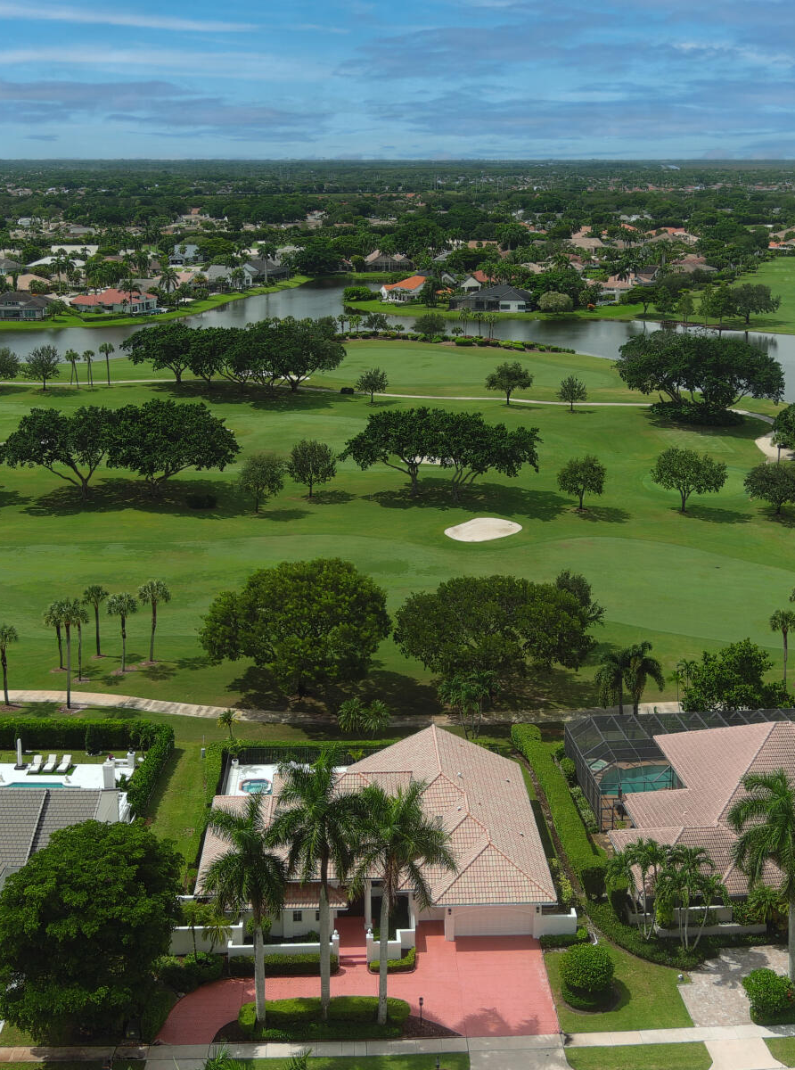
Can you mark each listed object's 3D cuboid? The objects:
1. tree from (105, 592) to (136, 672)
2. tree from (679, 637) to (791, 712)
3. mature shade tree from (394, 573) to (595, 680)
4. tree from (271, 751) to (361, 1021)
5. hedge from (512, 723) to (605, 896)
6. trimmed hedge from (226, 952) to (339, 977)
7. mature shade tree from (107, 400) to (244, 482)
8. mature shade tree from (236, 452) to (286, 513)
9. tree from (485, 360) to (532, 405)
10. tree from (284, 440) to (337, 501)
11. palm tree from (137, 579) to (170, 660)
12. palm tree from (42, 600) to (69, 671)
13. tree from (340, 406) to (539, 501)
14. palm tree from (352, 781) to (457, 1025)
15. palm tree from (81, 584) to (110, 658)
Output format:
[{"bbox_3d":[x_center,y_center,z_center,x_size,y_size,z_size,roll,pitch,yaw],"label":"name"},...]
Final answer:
[{"bbox_3d":[-27.219,9.659,127.972,2.960,8.340,2.960,0,16,0],"label":"tree"},{"bbox_3d":[30.303,13.316,115.500,10.020,8.350,9.020,0,16,0],"label":"tree"},{"bbox_3d":[9.458,9.194,125.820,19.150,10.440,16.270,0,16,0],"label":"mature shade tree"},{"bbox_3d":[-4.445,20.437,73.788,5.560,17.280,5.560,0,16,0],"label":"tree"},{"bbox_3d":[11.550,19.131,93.138,1.800,2.050,21.702,-2,16,-5],"label":"hedge"},{"bbox_3d":[-6.600,24.960,75.308,6.300,0.940,1.150,-1,16,-2],"label":"trimmed hedge"},{"bbox_3d":[-33.330,-12.580,190.950,19.110,14.690,18.160,-3,17,-10],"label":"mature shade tree"},{"bbox_3d":[-19.420,-7.300,183.300,6.710,8.880,6.710,-2,16,-6],"label":"mature shade tree"},{"bbox_3d":[21.162,-28.827,245.521,9.243,8.442,9.243,0,16,0],"label":"tree"},{"bbox_3d":[-13.214,-10.020,196.437,7.972,8.895,7.972,-1,16,-4],"label":"tree"},{"bbox_3d":[-24.479,8.722,130.654,3.210,8.620,3.210,0,16,0],"label":"palm tree"},{"bbox_3d":[-33.441,9.902,127.342,2.880,7.380,2.880,0,16,0],"label":"palm tree"},{"bbox_3d":[5.844,-11.246,177.924,27.353,12.718,16.959,0,16,0],"label":"tree"},{"bbox_3d":[0.404,21.249,73.711,5.860,15.760,5.860,0,16,0],"label":"palm tree"},{"bbox_3d":[-30.410,8.734,130.790,2.980,7.680,2.980,0,16,0],"label":"palm tree"}]

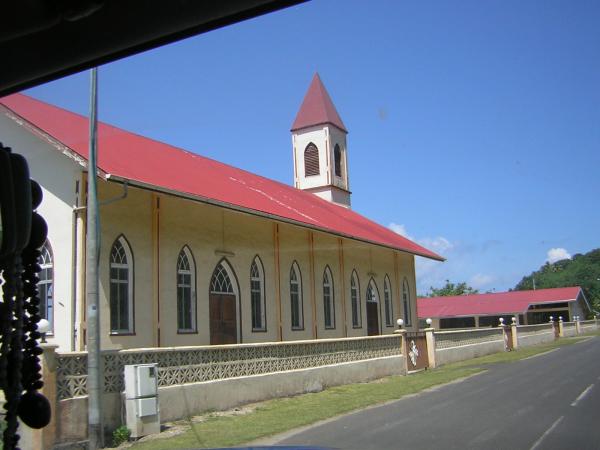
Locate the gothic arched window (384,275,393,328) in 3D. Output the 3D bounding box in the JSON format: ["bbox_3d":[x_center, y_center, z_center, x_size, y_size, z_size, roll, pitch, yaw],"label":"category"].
[{"bbox_3d":[4.605,3.993,32.918,0.200,2.758,0.924,-8,-12,30],"label":"gothic arched window"}]

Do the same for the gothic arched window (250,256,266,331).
[{"bbox_3d":[-1.417,2.214,20.283,0.220,2.484,0.864,-8,-11,30],"label":"gothic arched window"}]

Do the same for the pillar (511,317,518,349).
[{"bbox_3d":[10.323,5.210,29.960,0.280,1.500,0.280,-8,-11,30],"label":"pillar"}]

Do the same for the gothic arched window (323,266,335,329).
[{"bbox_3d":[1.081,2.829,24.431,0.220,2.484,0.864,-8,-11,30],"label":"gothic arched window"}]

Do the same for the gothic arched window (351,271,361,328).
[{"bbox_3d":[2.297,3.128,26.451,0.220,2.484,0.864,-8,-11,30],"label":"gothic arched window"}]

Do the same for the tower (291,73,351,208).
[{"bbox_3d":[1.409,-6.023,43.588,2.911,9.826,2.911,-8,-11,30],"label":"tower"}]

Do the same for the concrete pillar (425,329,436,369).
[{"bbox_3d":[4.474,4.195,21.269,0.300,1.320,0.300,-8,-11,30],"label":"concrete pillar"}]

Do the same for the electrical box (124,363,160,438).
[{"bbox_3d":[-2.061,2.291,8.162,0.240,0.900,0.420,-8,-11,30],"label":"electrical box"}]

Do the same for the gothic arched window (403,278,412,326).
[{"bbox_3d":[5.949,4.321,35.107,0.200,2.758,0.924,-8,-12,30],"label":"gothic arched window"}]

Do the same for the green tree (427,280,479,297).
[{"bbox_3d":[20.933,11.270,84.354,8.000,7.539,7.500,-5,-10,13],"label":"green tree"}]

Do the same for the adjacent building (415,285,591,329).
[{"bbox_3d":[23.577,10.813,75.815,20.000,5.084,14.960,-8,-11,30],"label":"adjacent building"}]

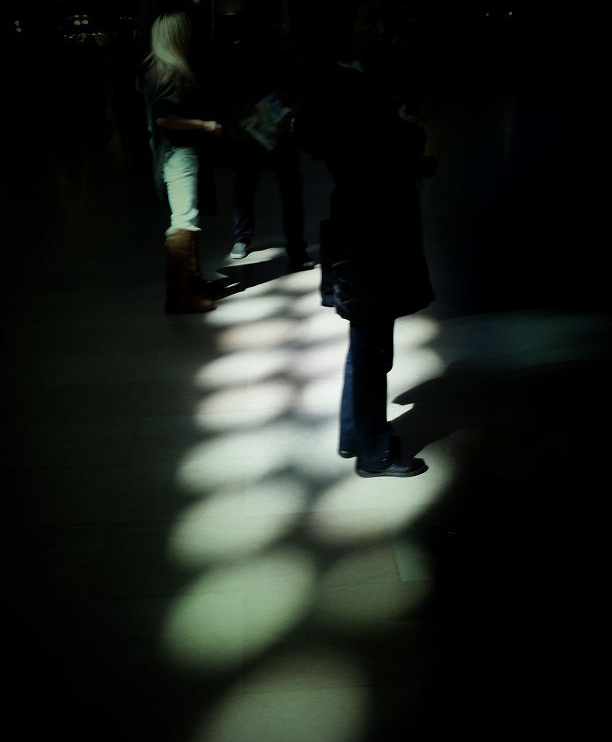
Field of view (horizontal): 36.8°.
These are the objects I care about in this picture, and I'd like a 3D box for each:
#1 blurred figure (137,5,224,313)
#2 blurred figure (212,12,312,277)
[{"bbox_3d":[-0.740,-1.196,5.374,0.460,1.680,0.470,-4,21,-7],"label":"blurred figure"},{"bbox_3d":[-0.270,-1.577,6.324,0.580,1.700,0.480,4,21,14],"label":"blurred figure"}]

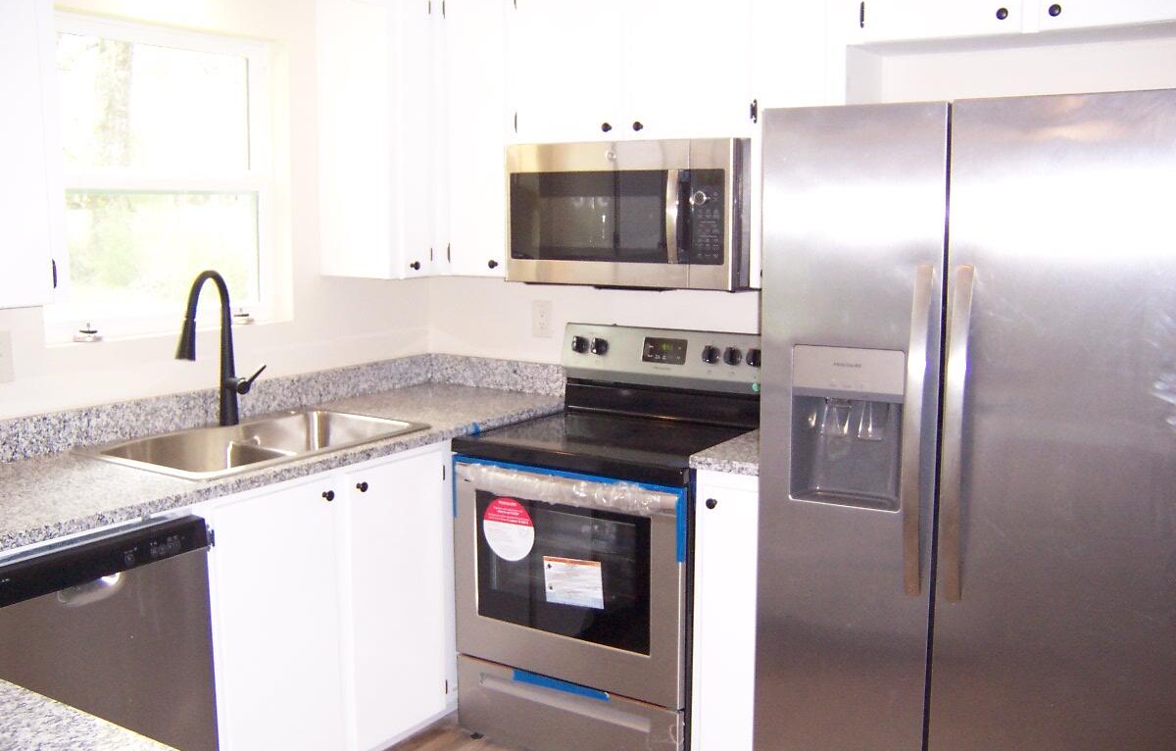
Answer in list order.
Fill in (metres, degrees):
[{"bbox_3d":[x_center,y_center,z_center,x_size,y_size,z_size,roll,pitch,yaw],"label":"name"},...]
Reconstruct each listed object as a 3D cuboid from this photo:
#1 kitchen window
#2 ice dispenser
[{"bbox_3d":[-1.262,-0.561,3.263,0.075,0.865,0.840,5,10,33],"label":"kitchen window"},{"bbox_3d":[0.583,0.108,2.466,0.254,0.351,0.100,5,10,33],"label":"ice dispenser"}]

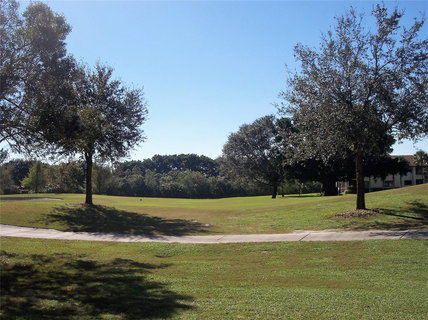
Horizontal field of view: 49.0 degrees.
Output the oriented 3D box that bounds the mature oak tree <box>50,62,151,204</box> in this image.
[{"bbox_3d":[-6.280,-1.390,25.500,5.600,7.600,5.500,0,-3,0],"label":"mature oak tree"}]

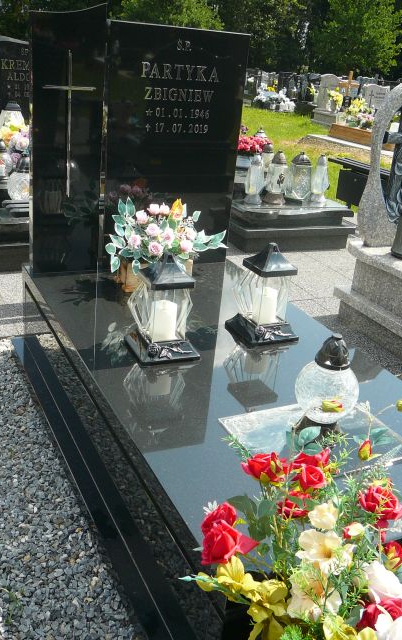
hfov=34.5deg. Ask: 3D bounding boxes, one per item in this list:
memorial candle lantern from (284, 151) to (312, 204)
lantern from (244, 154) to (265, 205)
[{"bbox_3d":[0.703,-1.003,4.538,0.166,0.341,0.166,-6,26,-25],"label":"memorial candle lantern"},{"bbox_3d":[0.376,-0.962,4.419,0.130,0.330,0.130,-6,25,-25],"label":"lantern"}]

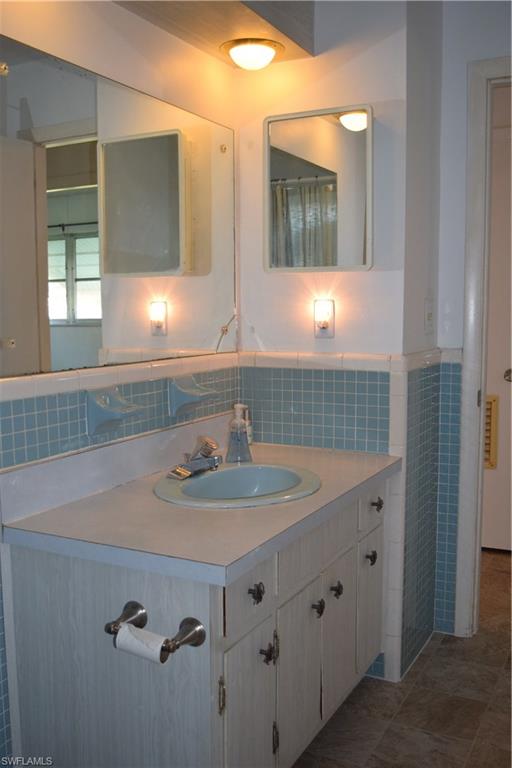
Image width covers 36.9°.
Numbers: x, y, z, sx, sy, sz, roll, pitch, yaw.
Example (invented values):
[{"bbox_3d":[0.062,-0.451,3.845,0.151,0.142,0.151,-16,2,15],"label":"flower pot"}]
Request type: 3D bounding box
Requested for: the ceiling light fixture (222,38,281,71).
[{"bbox_3d":[-0.012,-0.979,2.321,0.195,0.058,0.195,0,6,0],"label":"ceiling light fixture"}]

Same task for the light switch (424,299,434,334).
[{"bbox_3d":[0.585,-0.226,2.578,0.011,0.120,0.105,3,7,27],"label":"light switch"}]

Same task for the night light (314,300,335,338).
[{"bbox_3d":[0.207,-0.204,2.430,0.069,0.119,0.050,3,7,27],"label":"night light"}]

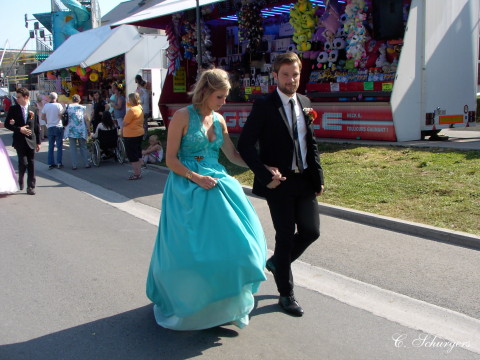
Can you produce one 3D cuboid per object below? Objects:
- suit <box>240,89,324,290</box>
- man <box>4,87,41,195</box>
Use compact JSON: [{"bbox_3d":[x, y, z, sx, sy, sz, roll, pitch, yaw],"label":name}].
[{"bbox_3d":[0.280,0.097,4.030,0.580,1.460,0.550,-4,9,-27],"label":"suit"},{"bbox_3d":[-3.660,-0.670,9.295,0.580,1.760,0.450,-4,9,-25],"label":"man"}]

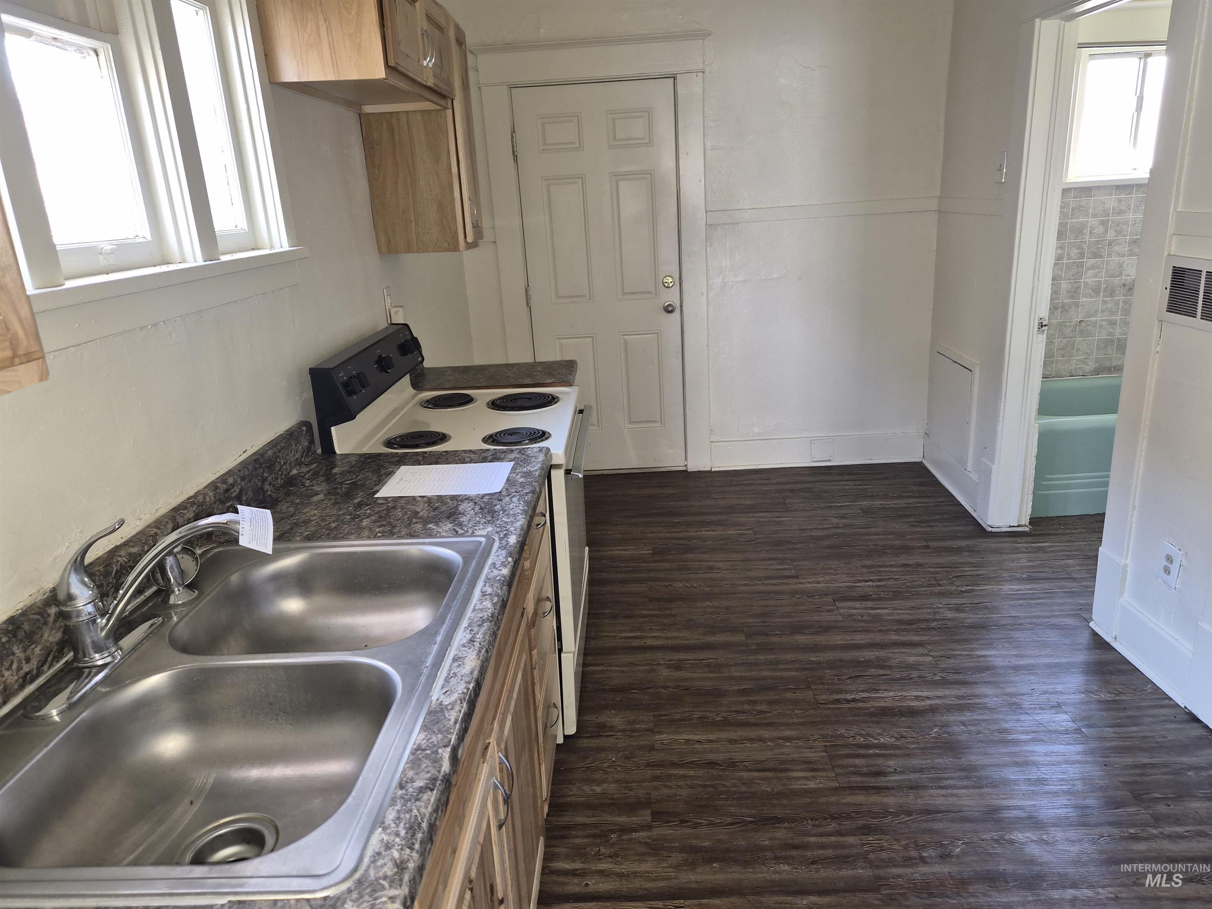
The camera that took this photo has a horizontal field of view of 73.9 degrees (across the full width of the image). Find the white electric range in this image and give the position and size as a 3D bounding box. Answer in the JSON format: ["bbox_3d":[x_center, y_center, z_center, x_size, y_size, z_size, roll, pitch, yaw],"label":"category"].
[{"bbox_3d":[-0.373,0.211,2.526,0.675,1.165,0.760,-3,18,2],"label":"white electric range"}]

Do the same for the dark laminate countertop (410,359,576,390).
[{"bbox_3d":[-0.439,-0.272,2.977,0.650,0.045,0.390,-3,18,2],"label":"dark laminate countertop"}]

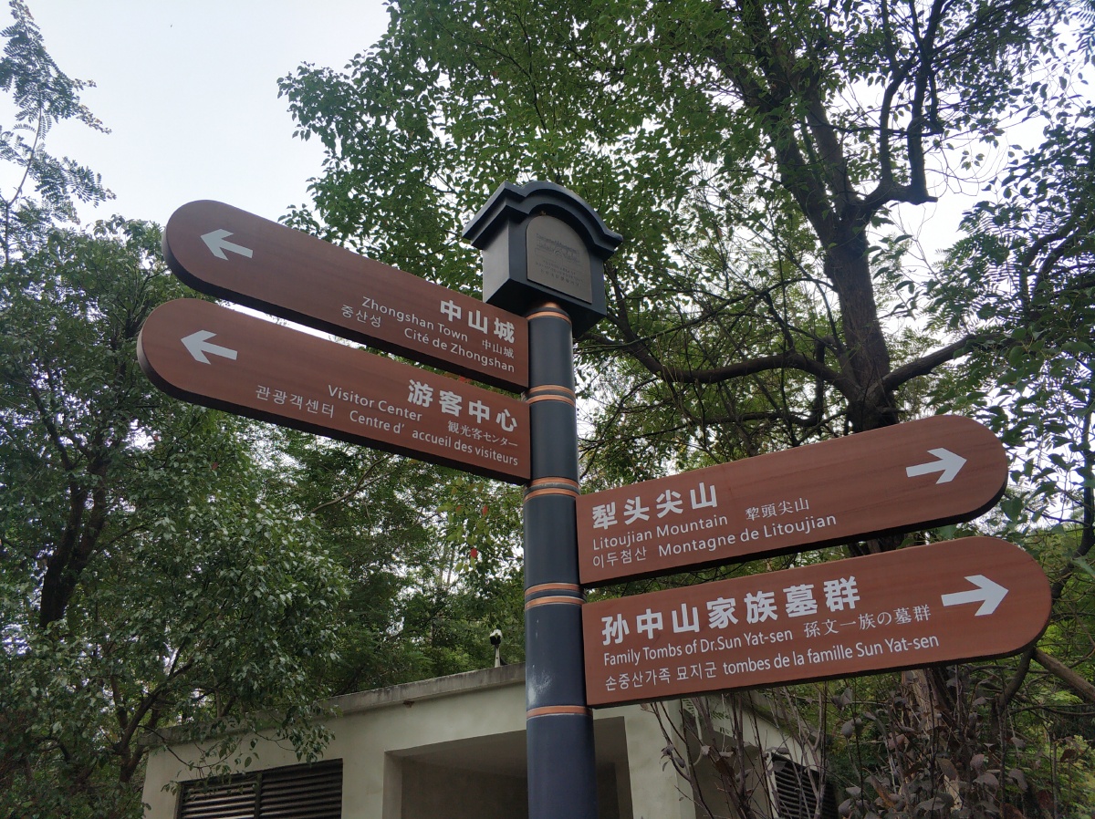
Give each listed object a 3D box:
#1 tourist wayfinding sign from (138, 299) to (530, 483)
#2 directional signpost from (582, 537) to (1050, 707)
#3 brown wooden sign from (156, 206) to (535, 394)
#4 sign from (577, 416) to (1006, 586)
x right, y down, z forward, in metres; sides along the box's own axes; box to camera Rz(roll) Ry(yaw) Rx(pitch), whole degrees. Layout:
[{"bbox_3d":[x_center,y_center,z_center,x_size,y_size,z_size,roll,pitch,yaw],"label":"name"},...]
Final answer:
[{"bbox_3d":[-0.473,-0.034,2.117,1.008,0.241,0.045,17,-35,-30],"label":"tourist wayfinding sign"},{"bbox_3d":[0.550,0.479,1.893,1.008,0.241,0.045,-16,-32,22],"label":"directional signpost"},{"bbox_3d":[-0.481,-0.288,2.252,1.008,0.241,0.045,18,-35,-31],"label":"brown wooden sign"},{"bbox_3d":[0.542,0.226,2.041,1.008,0.241,0.045,-15,-32,22],"label":"sign"}]

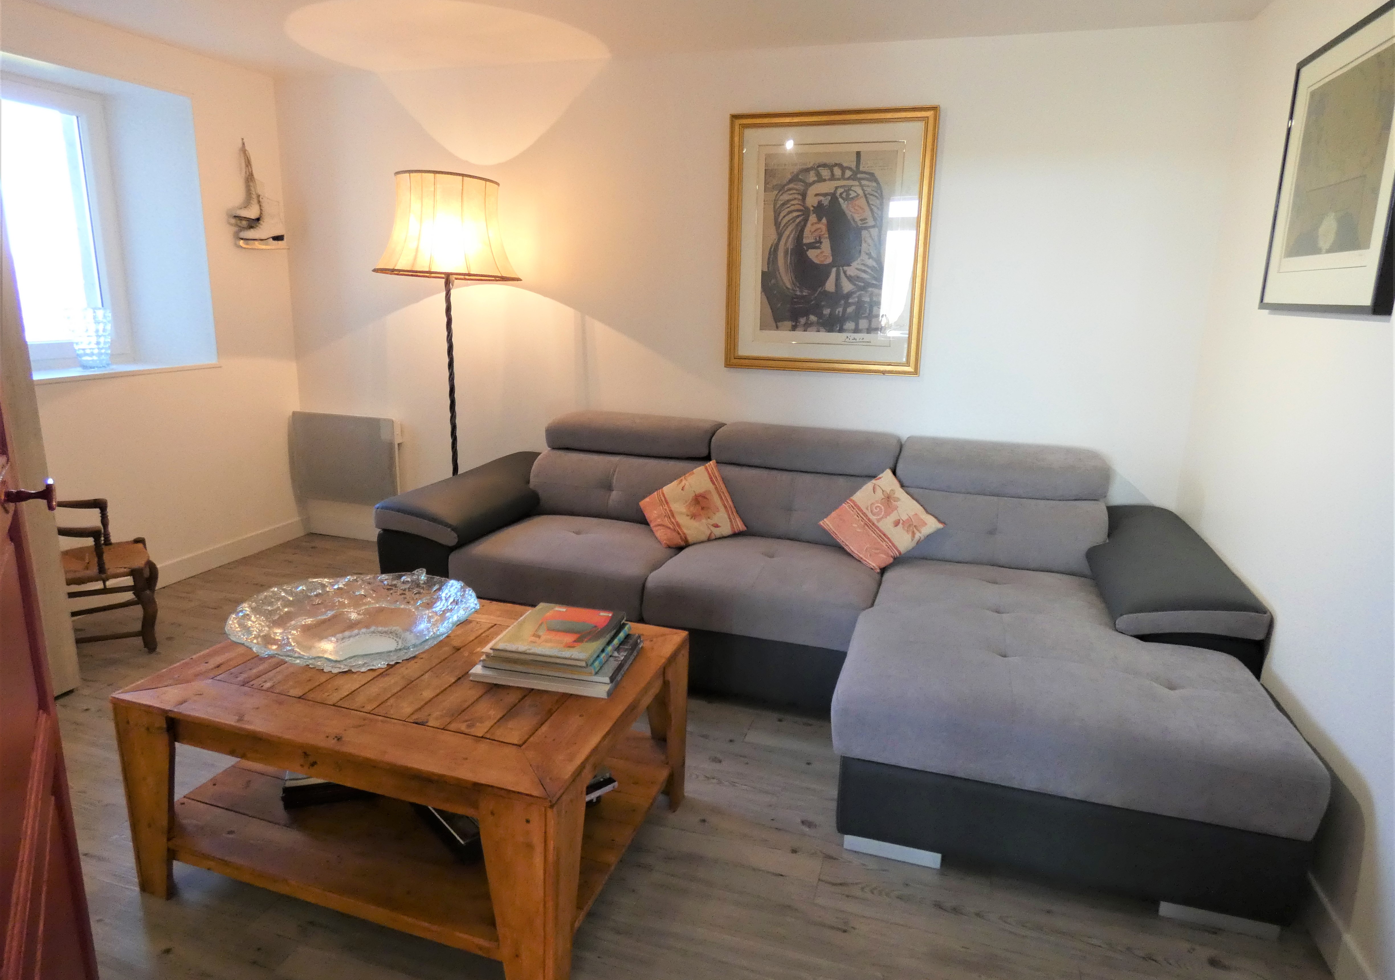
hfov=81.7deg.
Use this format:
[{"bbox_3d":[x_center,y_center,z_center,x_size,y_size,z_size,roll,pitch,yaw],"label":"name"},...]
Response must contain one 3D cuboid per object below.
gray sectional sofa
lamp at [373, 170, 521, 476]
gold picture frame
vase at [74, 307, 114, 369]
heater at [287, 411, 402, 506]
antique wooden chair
[{"bbox_3d":[0.209,0.283,2.666,2.699,0.819,1.572,5,14,17],"label":"gray sectional sofa"},{"bbox_3d":[-1.066,-0.436,3.520,0.595,1.759,0.595,5,14,17],"label":"lamp"},{"bbox_3d":[0.514,-0.982,3.242,0.804,1.002,0.034,5,14,17],"label":"gold picture frame"},{"bbox_3d":[-2.554,-0.636,3.373,0.155,0.252,0.155,5,14,17],"label":"vase"},{"bbox_3d":[-1.784,-0.153,4.136,0.622,0.465,0.111,5,14,17],"label":"heater"},{"bbox_3d":[-2.254,0.214,2.942,0.406,0.721,0.406,-7,16,-30],"label":"antique wooden chair"}]

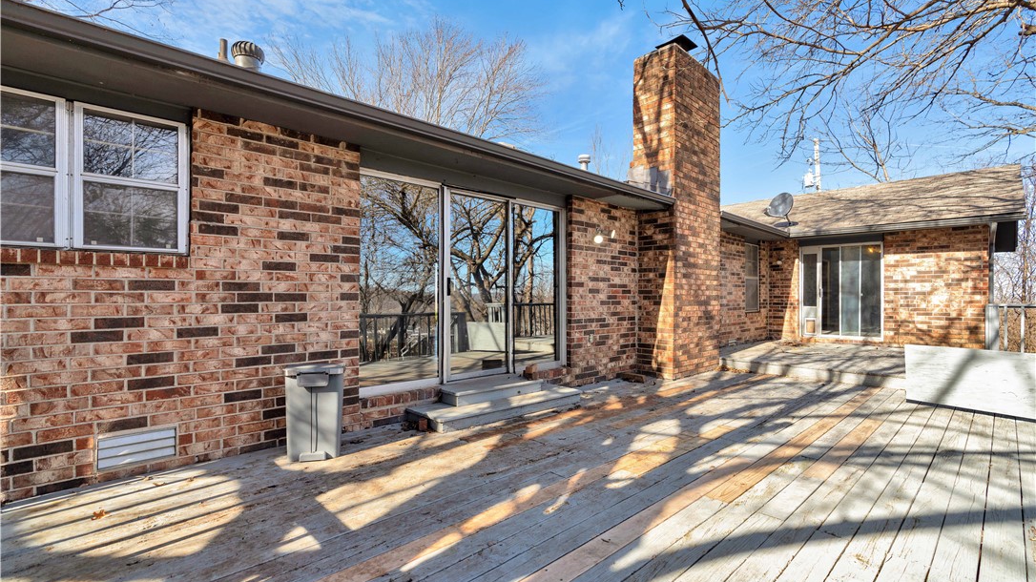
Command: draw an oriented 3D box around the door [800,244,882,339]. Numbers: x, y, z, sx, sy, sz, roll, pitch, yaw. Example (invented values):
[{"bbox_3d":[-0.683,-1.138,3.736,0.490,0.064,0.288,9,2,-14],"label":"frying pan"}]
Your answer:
[{"bbox_3d":[6.908,0.015,9.894,0.120,2.020,1.490,1,-1,-43],"label":"door"}]

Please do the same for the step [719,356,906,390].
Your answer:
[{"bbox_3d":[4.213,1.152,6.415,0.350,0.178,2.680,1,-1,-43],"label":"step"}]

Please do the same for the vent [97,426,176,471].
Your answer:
[{"bbox_3d":[-2.445,1.016,2.968,0.400,0.195,0.040,1,-1,-43],"label":"vent"}]

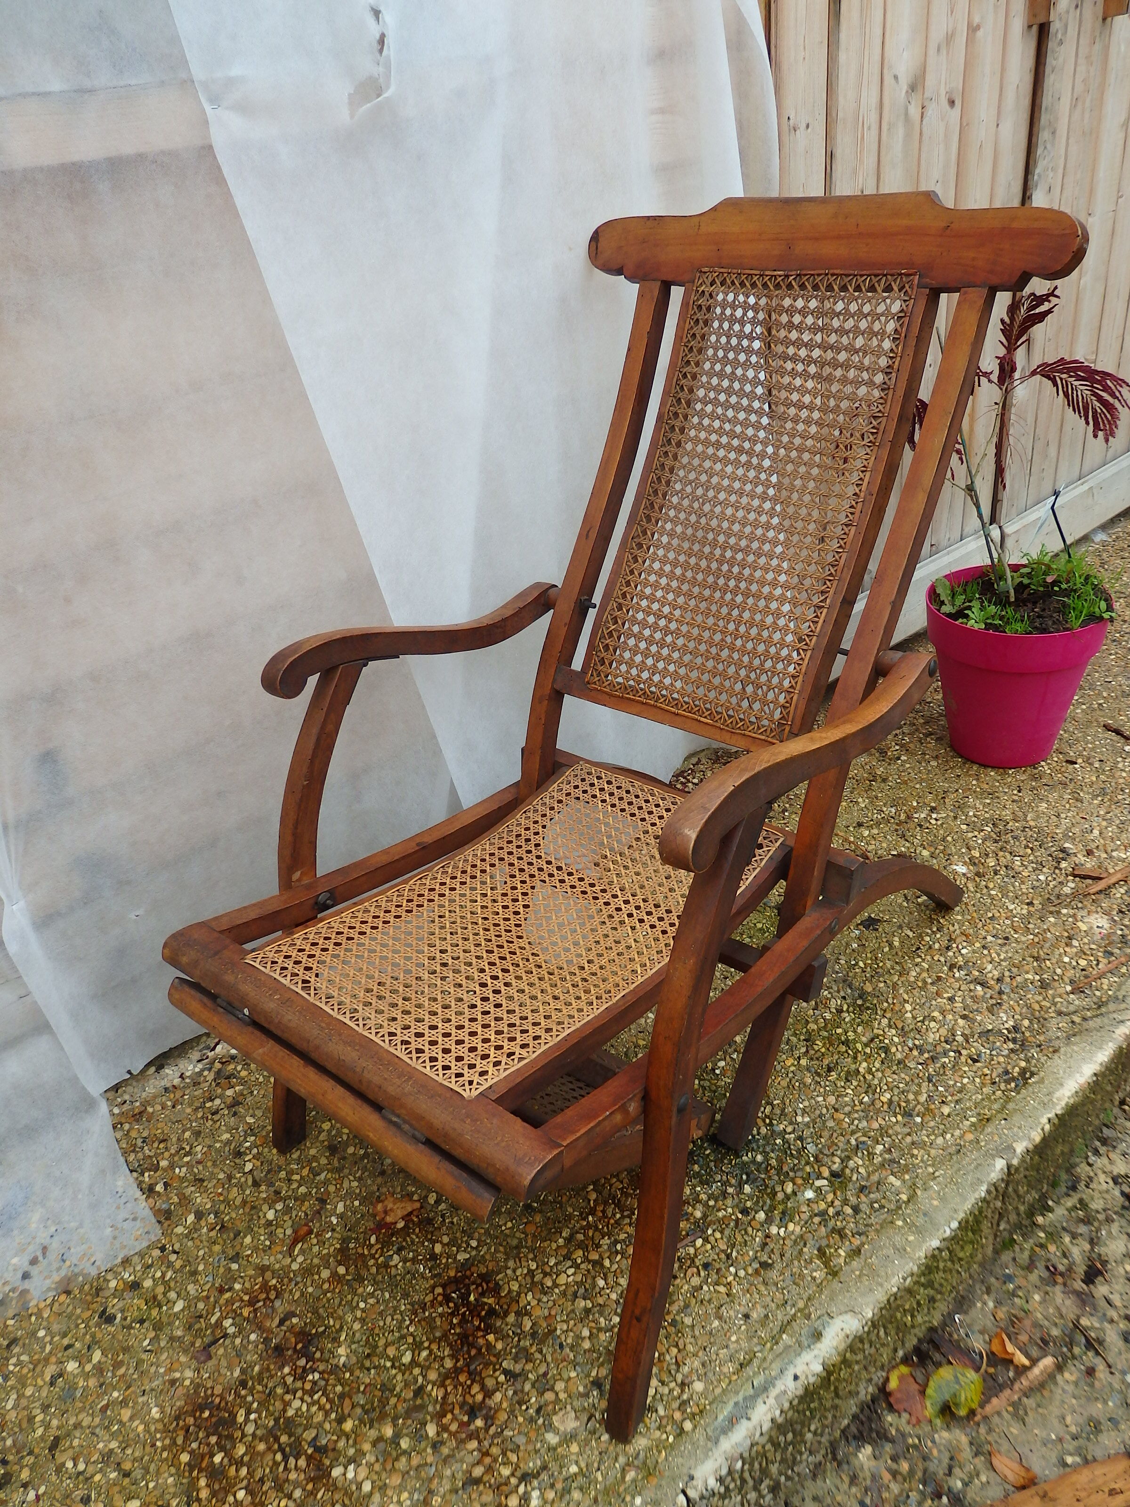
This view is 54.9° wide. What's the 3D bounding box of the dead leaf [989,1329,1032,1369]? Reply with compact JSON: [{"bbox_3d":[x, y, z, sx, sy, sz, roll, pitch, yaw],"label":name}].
[{"bbox_3d":[0.484,0.657,1.194,0.026,0.016,0.044,-18,33,-21],"label":"dead leaf"}]

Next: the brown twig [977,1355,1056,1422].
[{"bbox_3d":[0.480,0.676,1.158,0.110,0.014,0.016,-21,34,-20],"label":"brown twig"}]

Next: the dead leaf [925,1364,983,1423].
[{"bbox_3d":[0.413,0.682,1.158,0.060,0.020,0.065,-4,30,2],"label":"dead leaf"}]

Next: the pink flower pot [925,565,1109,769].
[{"bbox_3d":[0.784,-0.143,1.914,0.298,0.282,0.298,-4,30,2],"label":"pink flower pot"}]

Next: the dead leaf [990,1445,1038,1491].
[{"bbox_3d":[0.447,0.721,1.095,0.049,0.012,0.023,20,39,36],"label":"dead leaf"}]

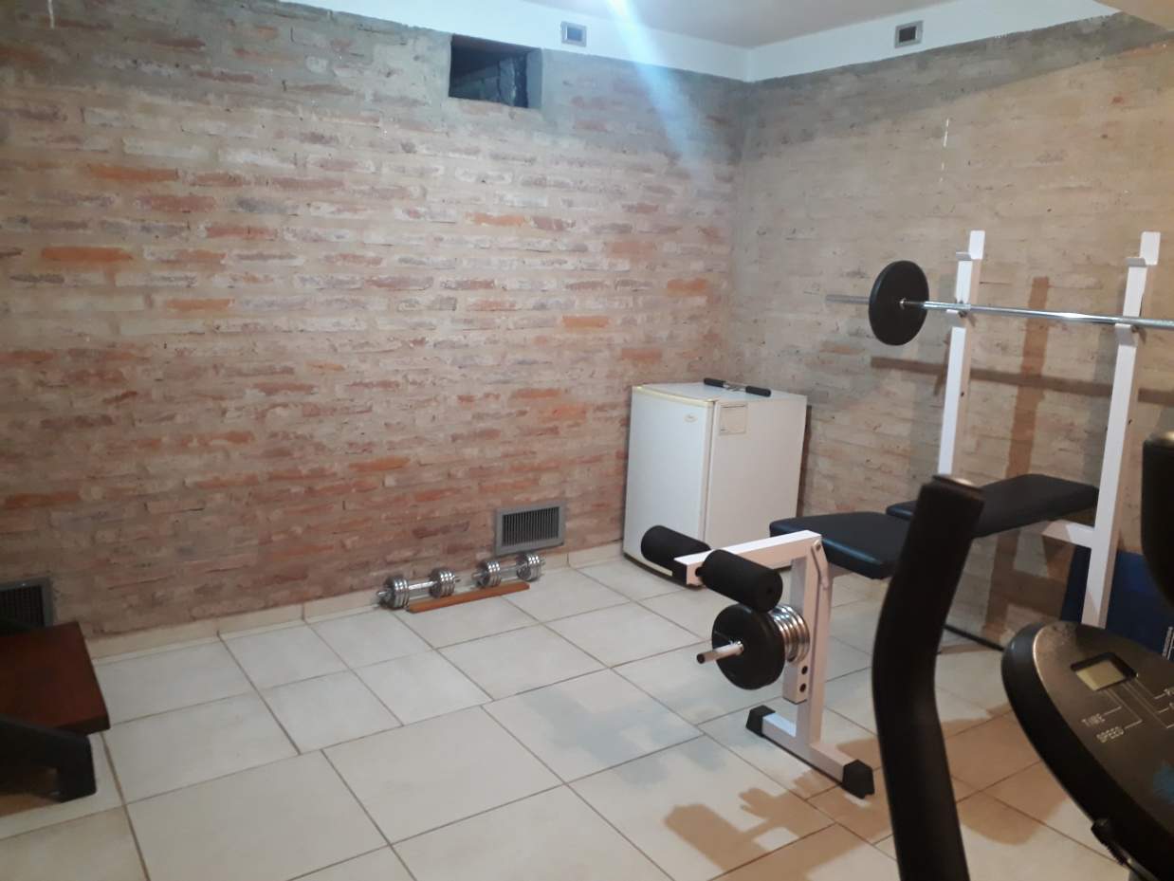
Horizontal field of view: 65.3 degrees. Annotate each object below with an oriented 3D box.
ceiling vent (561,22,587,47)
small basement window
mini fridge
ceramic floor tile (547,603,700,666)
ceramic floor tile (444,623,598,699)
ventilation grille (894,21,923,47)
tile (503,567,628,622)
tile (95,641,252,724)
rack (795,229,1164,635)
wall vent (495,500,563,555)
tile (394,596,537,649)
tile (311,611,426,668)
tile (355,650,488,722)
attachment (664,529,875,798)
[{"bbox_3d":[-0.047,-1.633,3.682,0.120,0.077,0.020,-6,15,-34],"label":"ceiling vent"},{"bbox_3d":[-0.365,-1.389,3.483,0.388,0.218,0.110,-6,15,-34],"label":"small basement window"},{"bbox_3d":[0.583,0.172,4.250,0.555,0.830,0.515,-7,15,-38],"label":"mini fridge"},{"bbox_3d":[0.131,0.740,3.512,0.450,0.010,0.450,-6,15,-34],"label":"ceramic floor tile"},{"bbox_3d":[-0.236,0.779,3.257,0.450,0.010,0.450,-6,15,-34],"label":"ceramic floor tile"},{"bbox_3d":[1.205,-1.530,3.447,0.022,0.077,0.119,-6,15,-34],"label":"ventilation grille"},{"bbox_3d":[-0.118,0.633,3.755,0.431,0.010,0.427,-6,15,-34],"label":"tile"},{"bbox_3d":[-1.372,0.787,2.997,0.450,0.010,0.450,-6,15,-34],"label":"tile"},{"bbox_3d":[1.062,0.127,2.728,0.980,1.492,0.616,-6,15,-34],"label":"rack"},{"bbox_3d":[-0.233,0.378,3.925,0.343,0.197,0.025,-6,15,-34],"label":"wall vent"},{"bbox_3d":[-0.488,0.694,3.607,0.450,0.010,0.450,-6,15,-34],"label":"tile"},{"bbox_3d":[-0.785,0.706,3.297,0.298,0.010,0.433,-6,15,-34],"label":"tile"},{"bbox_3d":[-0.540,0.789,2.951,0.298,0.010,0.423,-6,15,-34],"label":"tile"},{"bbox_3d":[0.449,0.593,2.374,0.574,0.682,0.497,-6,15,-34],"label":"attachment"}]

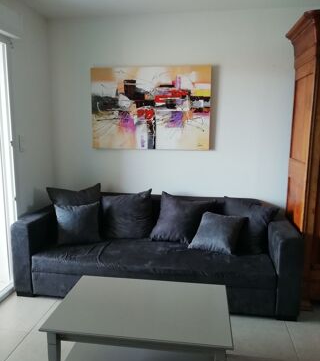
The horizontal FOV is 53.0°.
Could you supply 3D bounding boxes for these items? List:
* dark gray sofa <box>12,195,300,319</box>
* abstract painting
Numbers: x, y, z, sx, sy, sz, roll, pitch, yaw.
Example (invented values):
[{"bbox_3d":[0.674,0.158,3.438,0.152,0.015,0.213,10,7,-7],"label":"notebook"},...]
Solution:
[{"bbox_3d":[-0.027,0.572,2.916,2.310,0.780,0.870,2,9,8],"label":"dark gray sofa"},{"bbox_3d":[-0.098,-0.710,3.175,1.190,0.810,0.040,2,9,8],"label":"abstract painting"}]

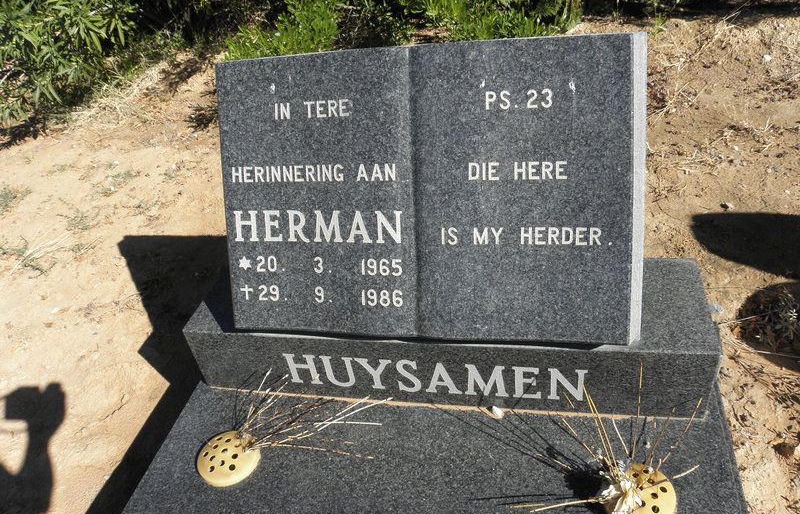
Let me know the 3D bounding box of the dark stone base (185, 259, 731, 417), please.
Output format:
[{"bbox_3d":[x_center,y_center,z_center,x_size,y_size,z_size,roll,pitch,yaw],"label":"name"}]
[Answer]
[{"bbox_3d":[0.074,0.141,1.210,0.970,0.167,0.241,0,39,15],"label":"dark stone base"}]

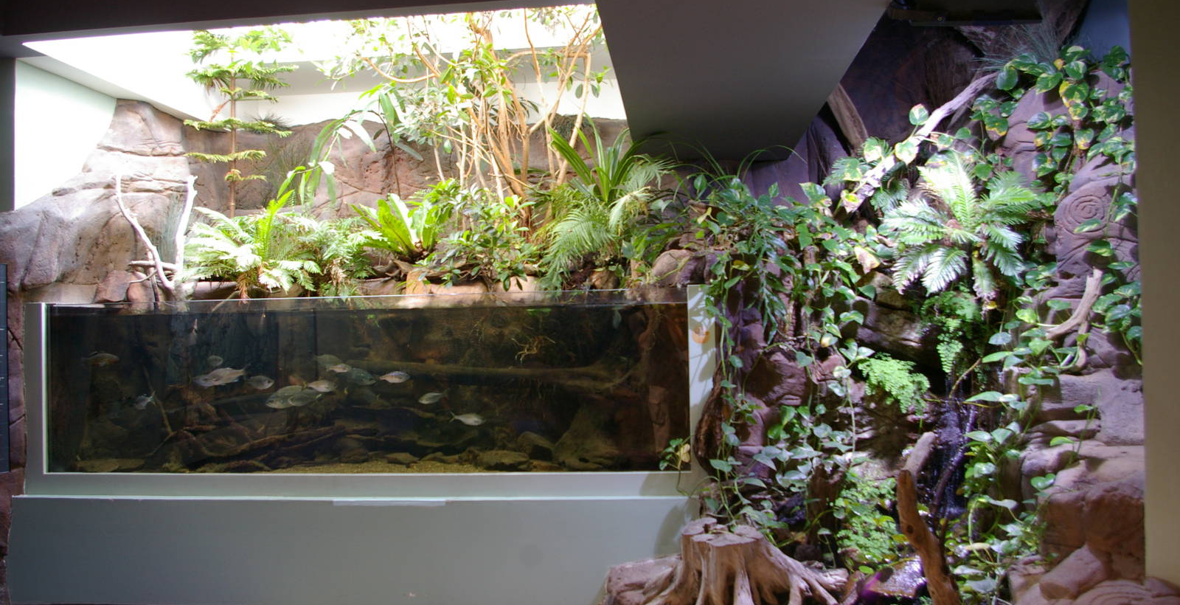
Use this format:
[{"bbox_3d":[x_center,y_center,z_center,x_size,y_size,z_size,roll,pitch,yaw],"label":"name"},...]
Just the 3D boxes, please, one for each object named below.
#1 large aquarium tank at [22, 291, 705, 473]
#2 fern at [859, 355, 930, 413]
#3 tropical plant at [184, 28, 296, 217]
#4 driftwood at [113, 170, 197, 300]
[{"bbox_3d":[-1.134,0.420,5.060,3.360,0.910,1.200,-1,0,4],"label":"large aquarium tank"},{"bbox_3d":[1.602,0.427,4.650,0.360,0.300,0.280,-1,0,4],"label":"fern"},{"bbox_3d":[-2.420,-1.253,6.100,0.720,1.420,0.720,-1,0,4],"label":"tropical plant"},{"bbox_3d":[-2.636,-0.407,5.350,0.480,0.770,0.360,-1,0,4],"label":"driftwood"}]

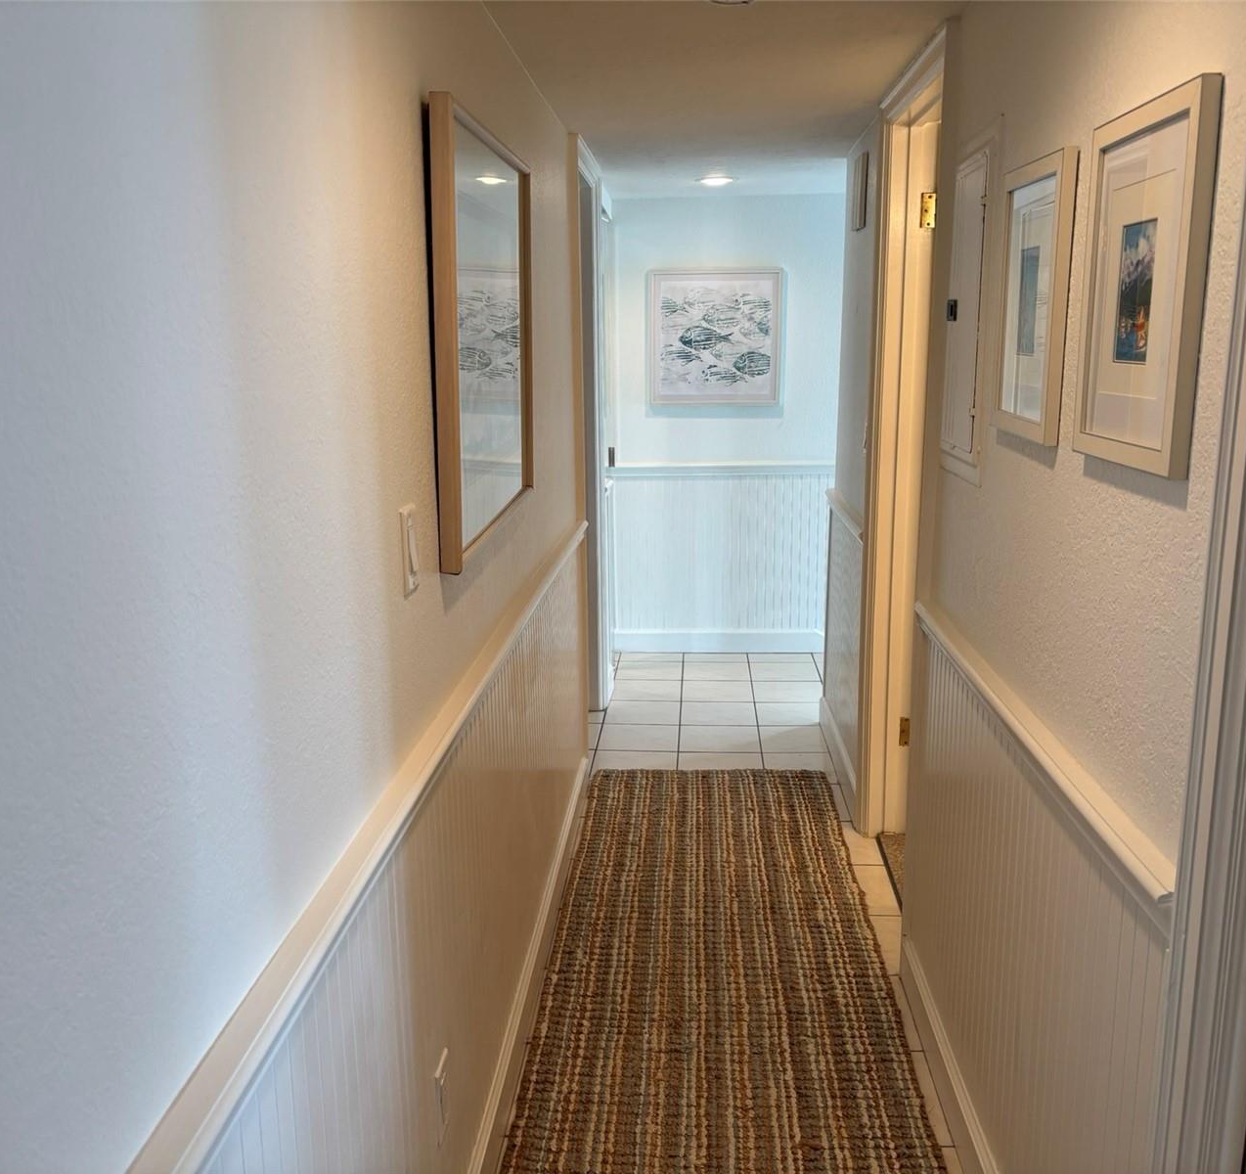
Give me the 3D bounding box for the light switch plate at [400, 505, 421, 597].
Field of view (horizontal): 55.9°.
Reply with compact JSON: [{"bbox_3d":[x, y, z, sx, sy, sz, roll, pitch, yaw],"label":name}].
[{"bbox_3d":[-0.294,-0.052,1.619,0.010,0.114,0.076,0,12,3],"label":"light switch plate"}]

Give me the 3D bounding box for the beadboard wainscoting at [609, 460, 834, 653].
[{"bbox_3d":[0.471,-0.119,5.585,1.058,0.908,0.051,0,12,3],"label":"beadboard wainscoting"}]

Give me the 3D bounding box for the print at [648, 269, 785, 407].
[{"bbox_3d":[0.426,-1.141,5.385,0.607,0.609,0.037,0,12,3],"label":"print"}]

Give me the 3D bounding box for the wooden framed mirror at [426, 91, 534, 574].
[{"bbox_3d":[-0.243,-0.458,2.187,0.044,0.700,0.859,0,12,3],"label":"wooden framed mirror"}]

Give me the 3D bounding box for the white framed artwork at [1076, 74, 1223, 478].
[{"bbox_3d":[0.585,-0.338,1.332,0.022,0.393,0.315,0,12,3],"label":"white framed artwork"}]

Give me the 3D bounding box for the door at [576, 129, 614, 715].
[{"bbox_3d":[-0.128,-0.481,4.426,0.084,2.095,0.835,0,12,3],"label":"door"}]

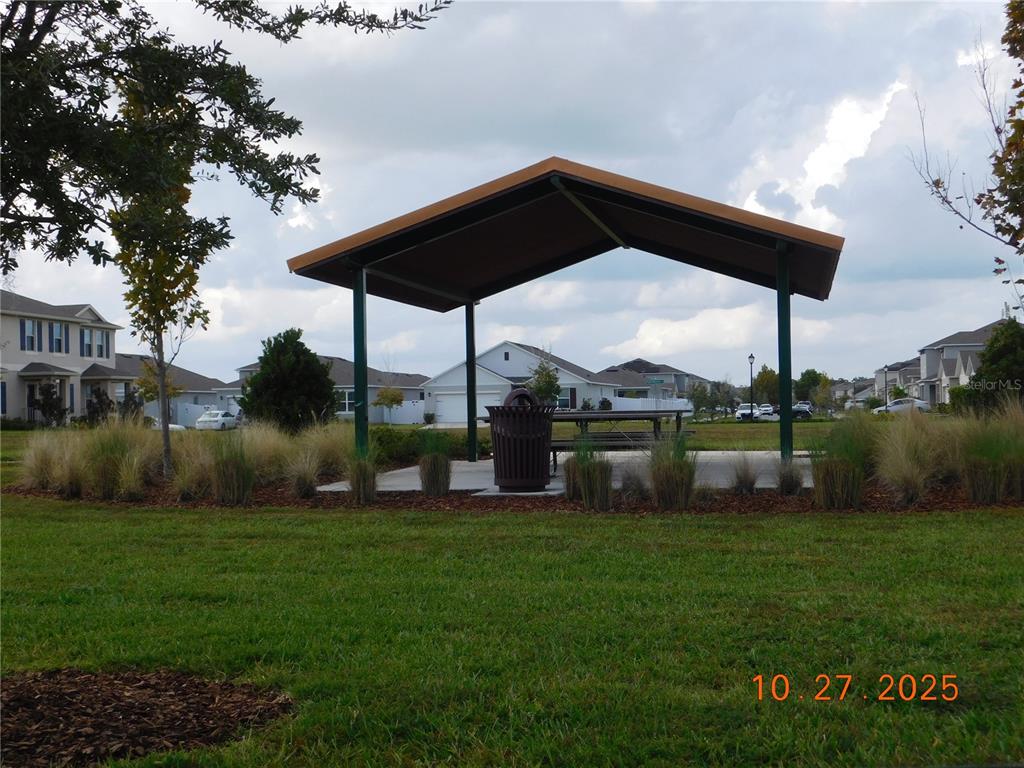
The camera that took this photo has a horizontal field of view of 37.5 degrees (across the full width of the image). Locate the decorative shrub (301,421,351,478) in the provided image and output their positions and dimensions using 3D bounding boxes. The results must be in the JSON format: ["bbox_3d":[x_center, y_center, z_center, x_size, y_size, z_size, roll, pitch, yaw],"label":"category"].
[{"bbox_3d":[-2.495,0.872,20.400,0.676,0.757,0.680,-1,-1,0],"label":"decorative shrub"}]

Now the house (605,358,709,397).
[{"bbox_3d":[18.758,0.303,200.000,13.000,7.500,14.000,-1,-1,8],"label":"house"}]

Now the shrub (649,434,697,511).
[{"bbox_3d":[1.338,0.742,12.577,0.400,0.635,0.400,-1,-1,6],"label":"shrub"}]

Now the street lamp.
[{"bbox_3d":[16.192,0.237,102.000,0.420,4.733,0.420,-1,-1,9],"label":"street lamp"}]

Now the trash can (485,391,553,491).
[{"bbox_3d":[0.085,0.565,15.100,0.710,1.030,0.710,-1,-1,0],"label":"trash can"}]

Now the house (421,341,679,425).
[{"bbox_3d":[1.322,-0.145,123.655,12.800,6.200,21.000,-1,-1,9],"label":"house"}]

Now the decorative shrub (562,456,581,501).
[{"bbox_3d":[0.563,0.874,14.034,0.242,0.414,0.242,-1,-1,2],"label":"decorative shrub"}]

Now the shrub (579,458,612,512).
[{"bbox_3d":[0.697,0.839,12.592,0.284,0.463,0.284,-1,-1,3],"label":"shrub"}]

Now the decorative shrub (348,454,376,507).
[{"bbox_3d":[-1.364,0.881,13.768,0.256,0.470,0.256,-1,-1,-6],"label":"decorative shrub"}]

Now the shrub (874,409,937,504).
[{"bbox_3d":[3.730,0.697,14.300,0.588,0.929,0.588,-1,-1,0],"label":"shrub"}]

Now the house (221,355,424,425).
[{"bbox_3d":[-15.090,0.521,120.707,12.000,5.500,19.000,-1,-1,8],"label":"house"}]

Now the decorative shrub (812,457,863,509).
[{"bbox_3d":[3.016,0.923,14.000,0.473,0.501,0.473,-1,-1,0],"label":"decorative shrub"}]

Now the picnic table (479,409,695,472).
[{"bbox_3d":[0.905,0.734,19.100,2.500,0.770,1.600,-1,-1,10],"label":"picnic table"}]

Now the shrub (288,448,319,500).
[{"bbox_3d":[-2.184,0.943,15.800,0.335,0.555,0.335,-1,-1,0],"label":"shrub"}]

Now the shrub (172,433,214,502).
[{"bbox_3d":[-3.106,0.814,14.714,0.410,0.676,0.410,-1,-1,-12],"label":"shrub"}]

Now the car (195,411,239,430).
[{"bbox_3d":[-20.559,2.568,105.500,1.830,1.430,4.700,-1,-1,8],"label":"car"}]

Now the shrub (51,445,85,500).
[{"bbox_3d":[-4.484,0.895,15.254,0.364,0.561,0.364,-1,-1,-16],"label":"shrub"}]

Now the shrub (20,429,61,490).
[{"bbox_3d":[-5.813,0.943,18.600,0.493,0.740,0.520,-1,-1,0],"label":"shrub"}]

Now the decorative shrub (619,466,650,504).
[{"bbox_3d":[1.096,0.908,13.500,0.286,0.337,0.286,-1,-1,5],"label":"decorative shrub"}]

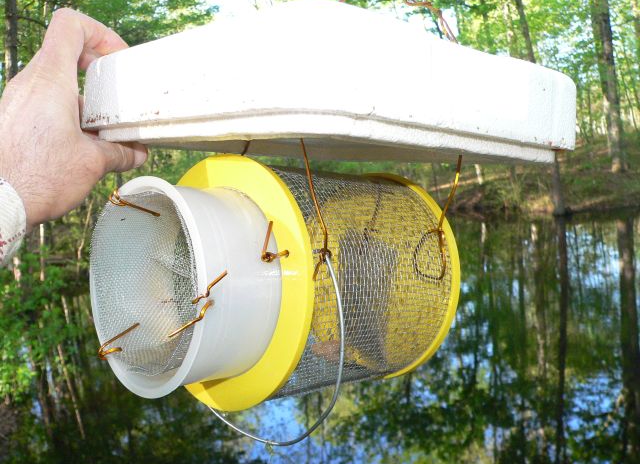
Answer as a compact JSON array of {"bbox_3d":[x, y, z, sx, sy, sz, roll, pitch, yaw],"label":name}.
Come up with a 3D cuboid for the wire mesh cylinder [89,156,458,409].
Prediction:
[{"bbox_3d":[-0.028,0.030,0.428,0.151,0.151,0.195,1,0,44],"label":"wire mesh cylinder"}]

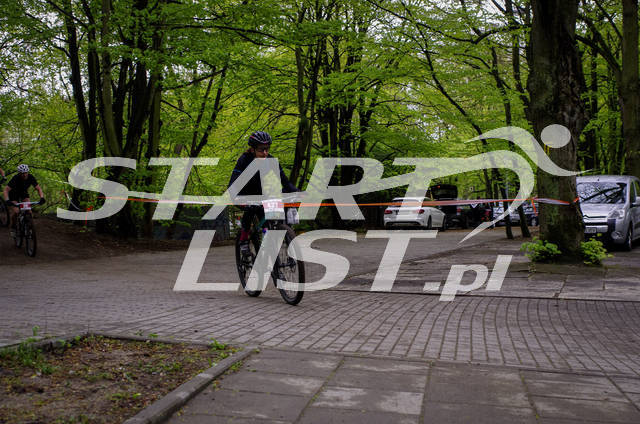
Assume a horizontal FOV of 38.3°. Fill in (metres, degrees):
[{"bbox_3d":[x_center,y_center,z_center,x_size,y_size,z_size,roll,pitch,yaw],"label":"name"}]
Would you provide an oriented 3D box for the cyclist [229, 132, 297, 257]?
[{"bbox_3d":[-0.570,-0.100,9.120,0.660,1.360,0.880,-3,0,-22],"label":"cyclist"}]

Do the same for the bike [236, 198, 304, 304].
[{"bbox_3d":[-0.490,0.365,8.950,0.700,1.000,1.800,-3,0,-22],"label":"bike"}]

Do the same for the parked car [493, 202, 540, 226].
[{"bbox_3d":[11.100,0.030,50.000,4.250,1.480,1.760,0,0,-44],"label":"parked car"}]

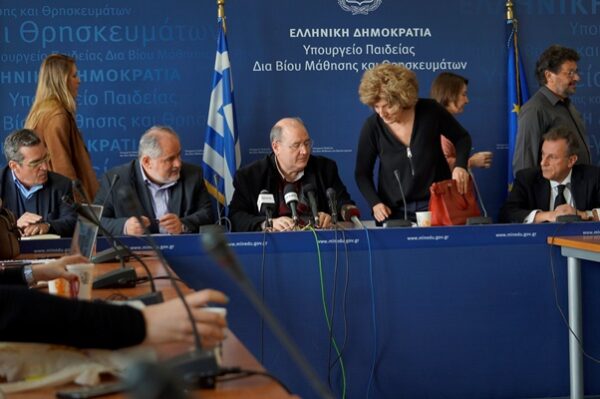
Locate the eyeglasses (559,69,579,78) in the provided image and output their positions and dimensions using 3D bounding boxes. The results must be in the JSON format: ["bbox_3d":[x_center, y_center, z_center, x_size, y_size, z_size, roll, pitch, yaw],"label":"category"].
[{"bbox_3d":[1.382,-0.667,7.203,0.145,0.045,0.140,4,3,16],"label":"eyeglasses"}]

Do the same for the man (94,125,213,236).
[{"bbox_3d":[-0.651,0.282,6.144,0.520,1.238,0.780,-2,2,-12],"label":"man"}]

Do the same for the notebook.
[{"bbox_3d":[-0.909,0.130,5.144,0.270,0.210,0.320,-2,2,-23],"label":"notebook"}]

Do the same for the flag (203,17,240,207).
[{"bbox_3d":[-0.412,-0.451,7.176,0.210,1.018,0.150,-2,2,-10],"label":"flag"}]

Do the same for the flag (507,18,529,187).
[{"bbox_3d":[1.204,-0.463,7.455,0.200,1.047,0.150,-2,2,-10],"label":"flag"}]

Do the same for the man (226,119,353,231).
[{"bbox_3d":[-0.033,0.252,6.250,0.560,1.263,0.780,-2,2,-9],"label":"man"}]

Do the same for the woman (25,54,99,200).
[{"bbox_3d":[-1.174,0.087,6.759,0.410,1.604,0.470,-2,2,-16],"label":"woman"}]

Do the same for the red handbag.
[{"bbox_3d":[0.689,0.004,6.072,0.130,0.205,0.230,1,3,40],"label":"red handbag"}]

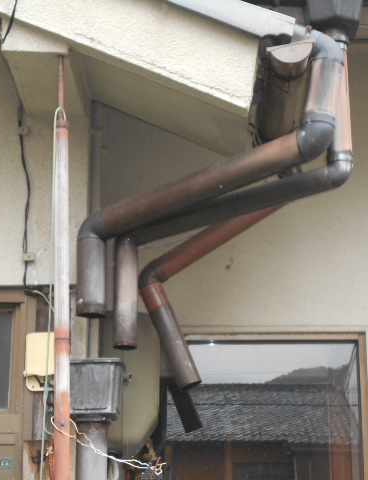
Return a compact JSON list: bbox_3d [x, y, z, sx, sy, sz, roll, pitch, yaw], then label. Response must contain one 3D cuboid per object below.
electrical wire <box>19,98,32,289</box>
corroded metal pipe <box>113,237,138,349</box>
[{"bbox_3d":[-0.447,-0.138,3.411,0.046,0.550,0.020,0,-19,0],"label":"electrical wire"},{"bbox_3d":[-0.151,0.134,3.190,0.061,0.298,0.061,0,-19,0],"label":"corroded metal pipe"}]

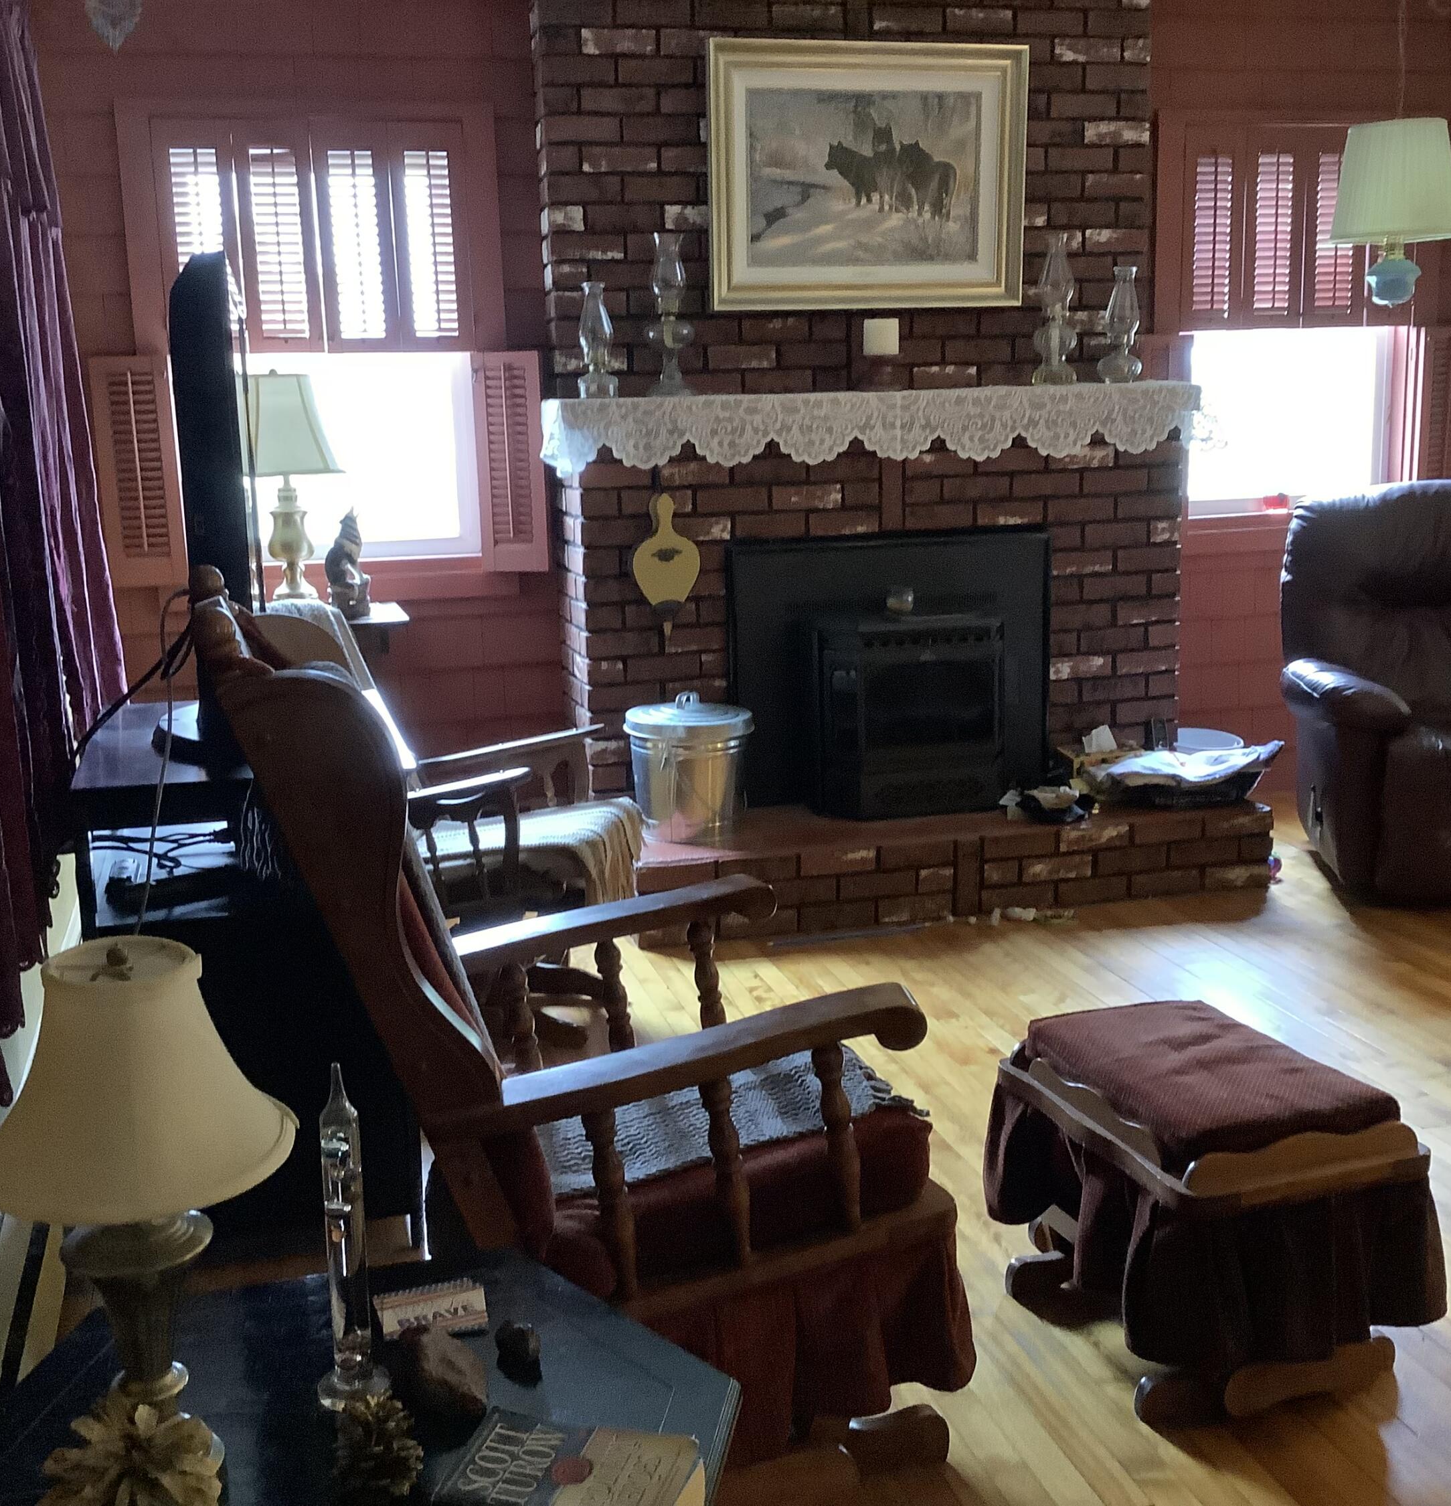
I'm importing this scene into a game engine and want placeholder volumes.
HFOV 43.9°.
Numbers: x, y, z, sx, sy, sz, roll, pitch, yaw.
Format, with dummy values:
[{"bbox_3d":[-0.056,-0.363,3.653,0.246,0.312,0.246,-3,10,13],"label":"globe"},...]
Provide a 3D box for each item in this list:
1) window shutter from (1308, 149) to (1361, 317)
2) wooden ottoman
[{"bbox_3d":[1.958,-1.679,5.784,0.200,0.575,0.030,-4,11,-12],"label":"window shutter"},{"bbox_3d":[0.680,0.644,2.599,0.430,0.424,0.560,-5,12,-18],"label":"wooden ottoman"}]

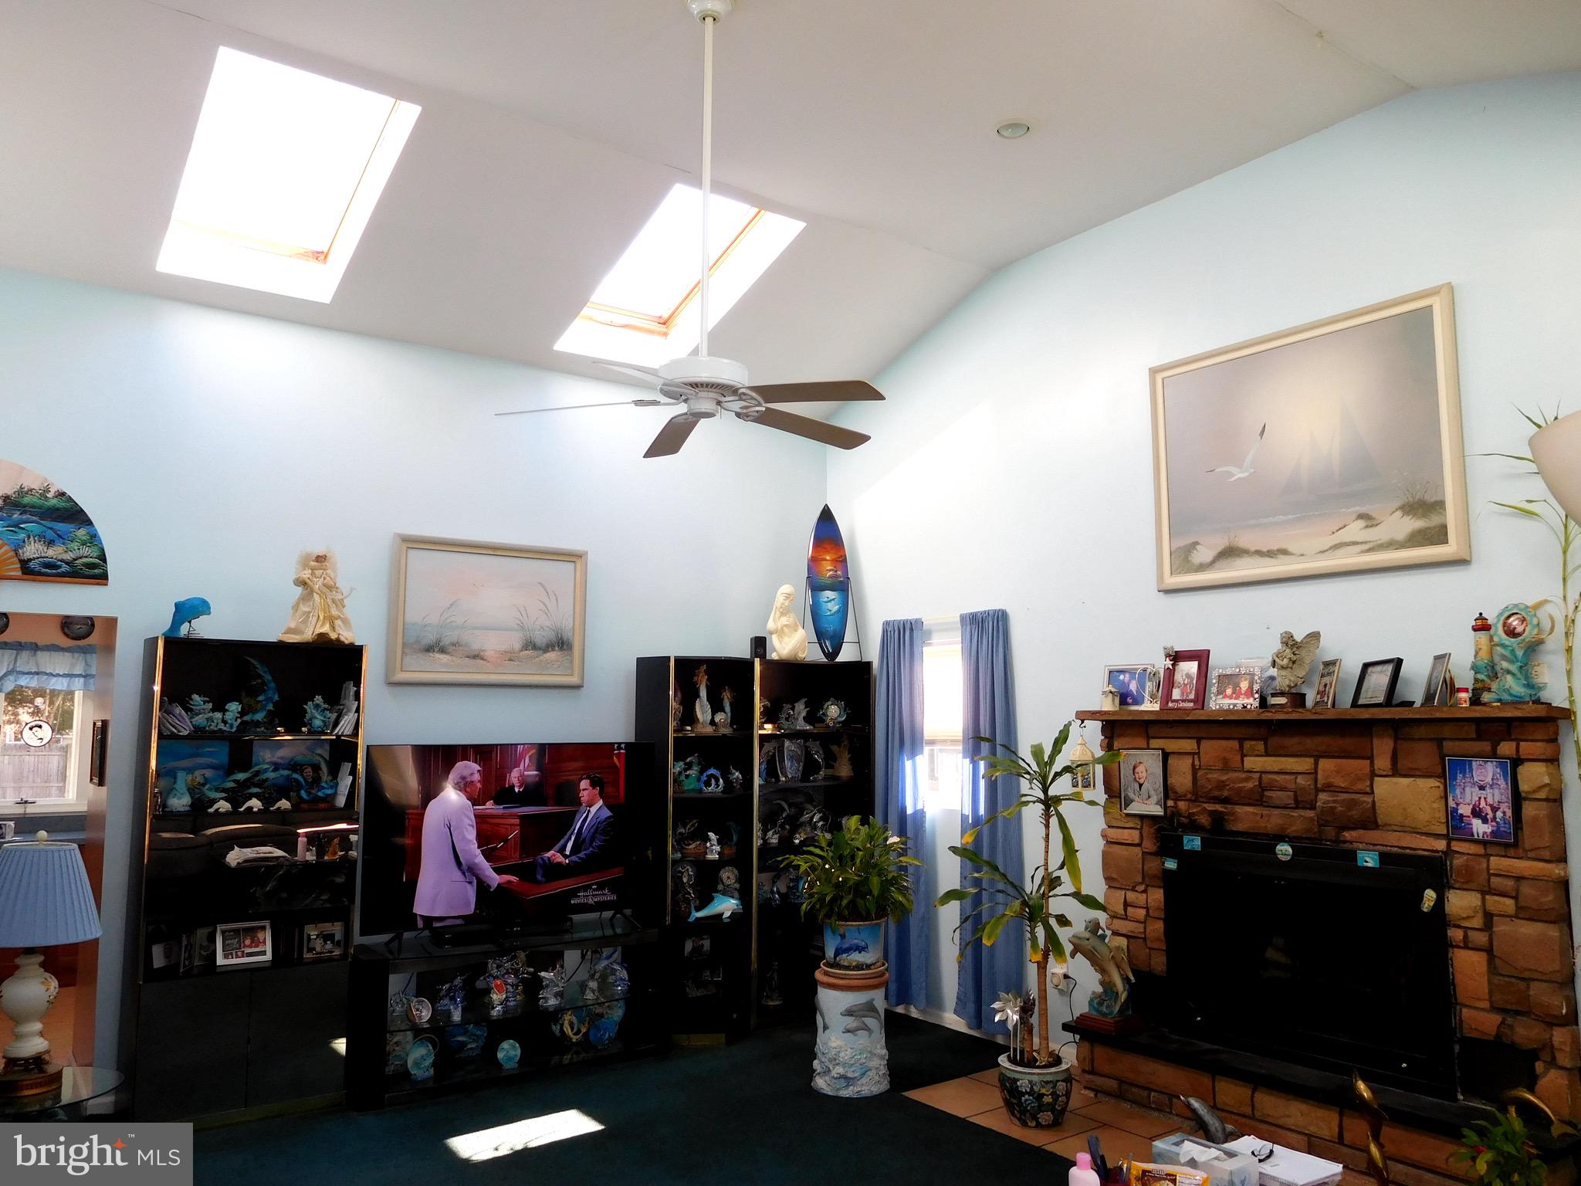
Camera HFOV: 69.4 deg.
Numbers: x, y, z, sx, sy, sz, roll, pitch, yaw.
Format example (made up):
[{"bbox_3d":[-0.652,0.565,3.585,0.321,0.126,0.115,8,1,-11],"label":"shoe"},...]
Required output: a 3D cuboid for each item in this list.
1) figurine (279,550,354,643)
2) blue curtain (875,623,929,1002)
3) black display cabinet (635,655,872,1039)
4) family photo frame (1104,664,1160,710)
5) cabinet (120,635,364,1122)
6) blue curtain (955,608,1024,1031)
[{"bbox_3d":[-2.140,0.032,5.178,0.330,0.420,0.250,4,-7,-32],"label":"figurine"},{"bbox_3d":[0.626,1.194,6.318,0.081,2.079,0.335,5,-8,-38],"label":"blue curtain"},{"bbox_3d":[-0.185,1.351,6.323,1.290,1.952,0.430,4,-8,-36],"label":"black display cabinet"},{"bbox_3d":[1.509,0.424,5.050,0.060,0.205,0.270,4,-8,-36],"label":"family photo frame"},{"bbox_3d":[-2.348,1.198,4.951,0.815,1.968,0.380,5,-8,-38],"label":"cabinet"},{"bbox_3d":[0.990,1.109,5.769,0.100,2.040,0.390,4,-8,-36],"label":"blue curtain"}]

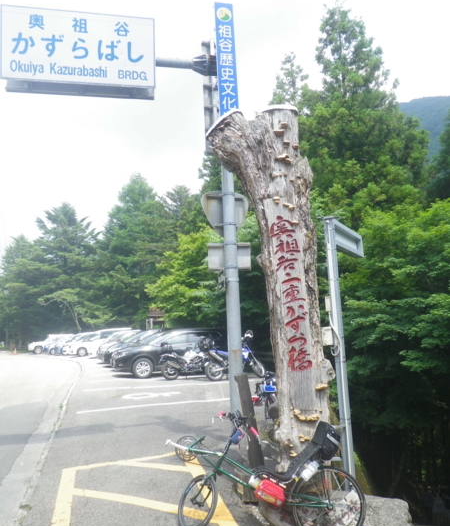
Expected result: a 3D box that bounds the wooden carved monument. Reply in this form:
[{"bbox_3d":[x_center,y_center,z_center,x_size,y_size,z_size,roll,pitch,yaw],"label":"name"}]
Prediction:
[{"bbox_3d":[0.435,0.234,4.604,1.033,3.566,0.700,-5,-7,10],"label":"wooden carved monument"}]

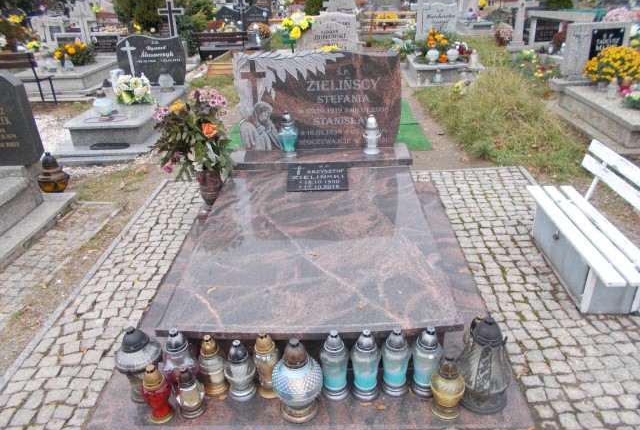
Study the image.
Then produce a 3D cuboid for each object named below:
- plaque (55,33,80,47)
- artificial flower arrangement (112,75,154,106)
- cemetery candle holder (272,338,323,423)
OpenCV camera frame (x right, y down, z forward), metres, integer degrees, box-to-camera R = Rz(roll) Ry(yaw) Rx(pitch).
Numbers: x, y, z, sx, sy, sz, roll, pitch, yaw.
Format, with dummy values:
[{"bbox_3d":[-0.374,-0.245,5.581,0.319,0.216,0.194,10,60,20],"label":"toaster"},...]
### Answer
[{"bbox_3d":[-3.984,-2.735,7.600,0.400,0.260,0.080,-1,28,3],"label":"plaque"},{"bbox_3d":[-1.946,-1.308,5.029,0.380,0.260,0.270,-1,28,3],"label":"artificial flower arrangement"},{"bbox_3d":[-0.080,0.584,1.750,0.188,0.326,0.188,-1,28,3],"label":"cemetery candle holder"}]

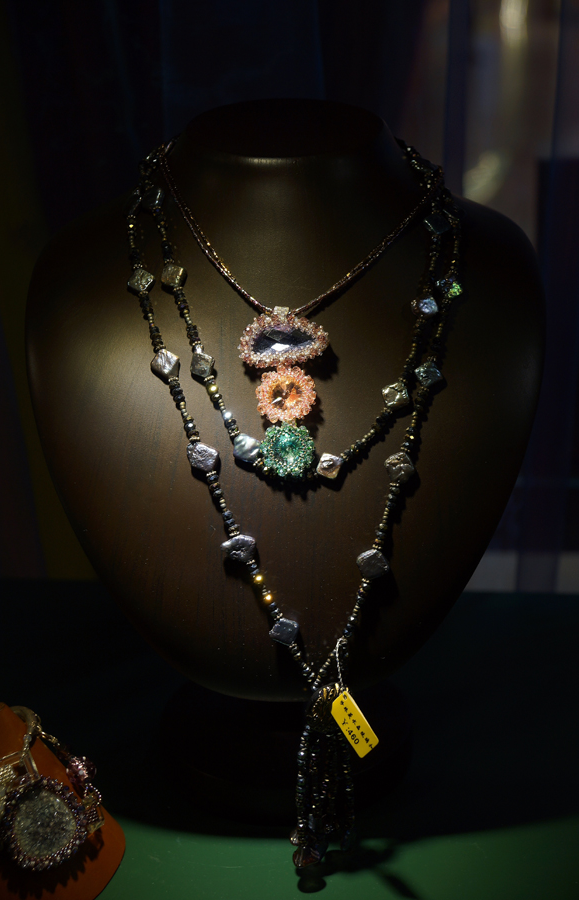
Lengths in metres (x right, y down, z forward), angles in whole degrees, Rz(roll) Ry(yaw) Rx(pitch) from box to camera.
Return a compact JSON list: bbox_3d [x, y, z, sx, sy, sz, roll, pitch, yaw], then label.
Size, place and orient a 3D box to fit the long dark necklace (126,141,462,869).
[{"bbox_3d":[0.003,0.028,0.667,0.160,0.330,0.180,0,26,0],"label":"long dark necklace"}]

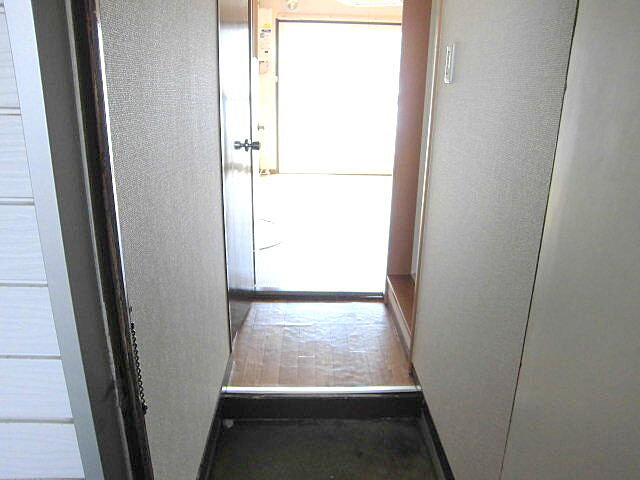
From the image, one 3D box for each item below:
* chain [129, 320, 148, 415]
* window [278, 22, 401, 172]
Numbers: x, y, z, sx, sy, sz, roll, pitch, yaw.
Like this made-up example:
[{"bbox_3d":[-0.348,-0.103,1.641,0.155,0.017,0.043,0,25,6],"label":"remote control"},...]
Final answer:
[{"bbox_3d":[-0.371,0.263,0.986,0.016,0.222,0.018,0,19,-2],"label":"chain"},{"bbox_3d":[0.329,-1.667,5.812,1.680,1.778,0.100,0,19,-1],"label":"window"}]

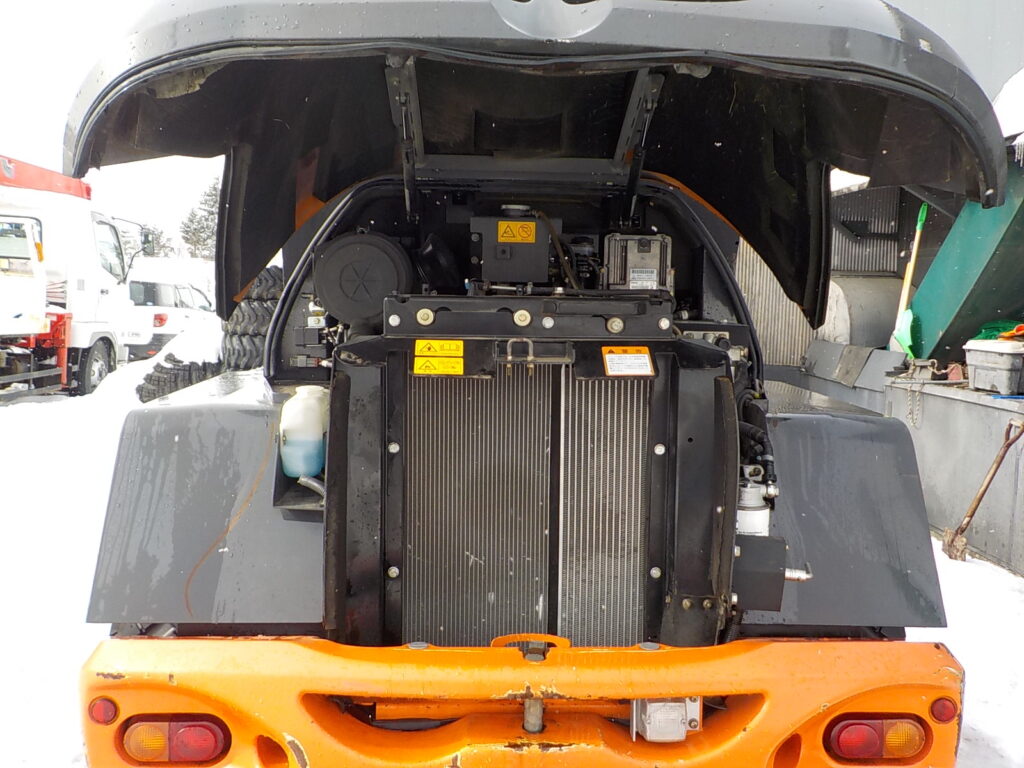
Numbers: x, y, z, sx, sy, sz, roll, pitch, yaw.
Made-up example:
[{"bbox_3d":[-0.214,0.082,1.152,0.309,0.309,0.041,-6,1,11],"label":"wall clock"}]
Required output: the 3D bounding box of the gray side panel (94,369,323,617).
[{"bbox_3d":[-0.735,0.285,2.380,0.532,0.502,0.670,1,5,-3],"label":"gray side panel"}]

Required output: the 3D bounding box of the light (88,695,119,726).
[{"bbox_3d":[-0.853,0.685,1.863,0.059,0.059,0.020,1,5,-3],"label":"light"}]

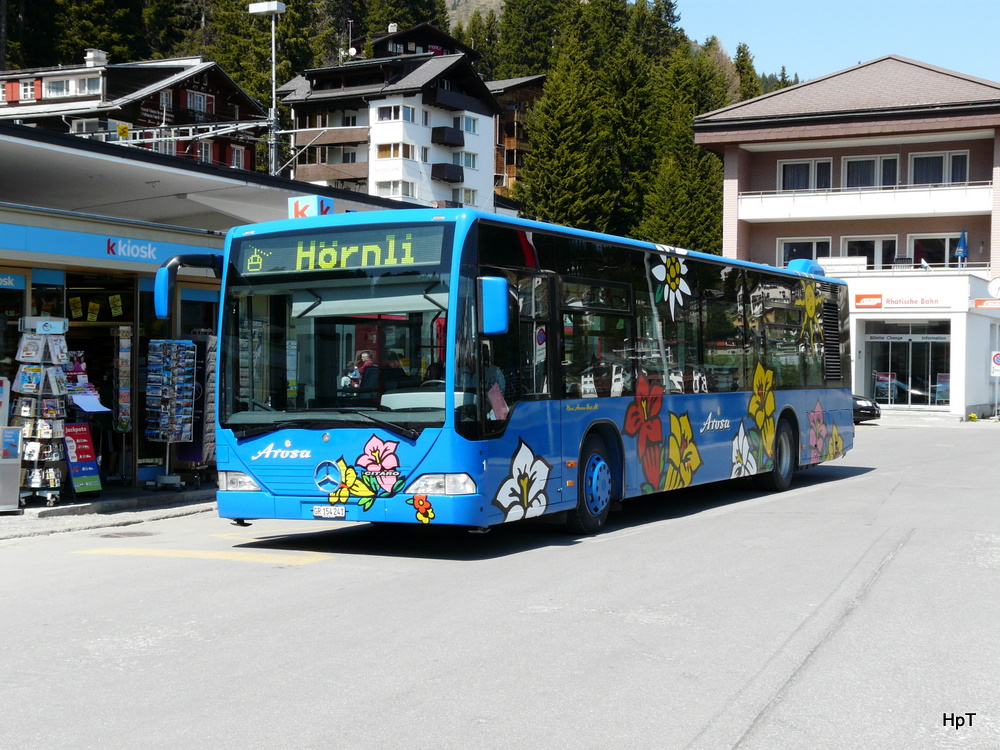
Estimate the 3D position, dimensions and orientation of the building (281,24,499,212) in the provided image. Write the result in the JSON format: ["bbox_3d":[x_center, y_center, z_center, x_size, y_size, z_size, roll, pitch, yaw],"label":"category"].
[{"bbox_3d":[-8.400,-16.900,119.500,13.200,15.500,11.300,0,0,33],"label":"building"}]

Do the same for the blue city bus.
[{"bbox_3d":[1.360,0.034,18.165,2.620,3.060,11.950,-1,0,28],"label":"blue city bus"}]

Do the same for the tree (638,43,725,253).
[{"bbox_3d":[10.400,-12.000,88.000,5.600,14.500,5.600,0,0,0],"label":"tree"}]

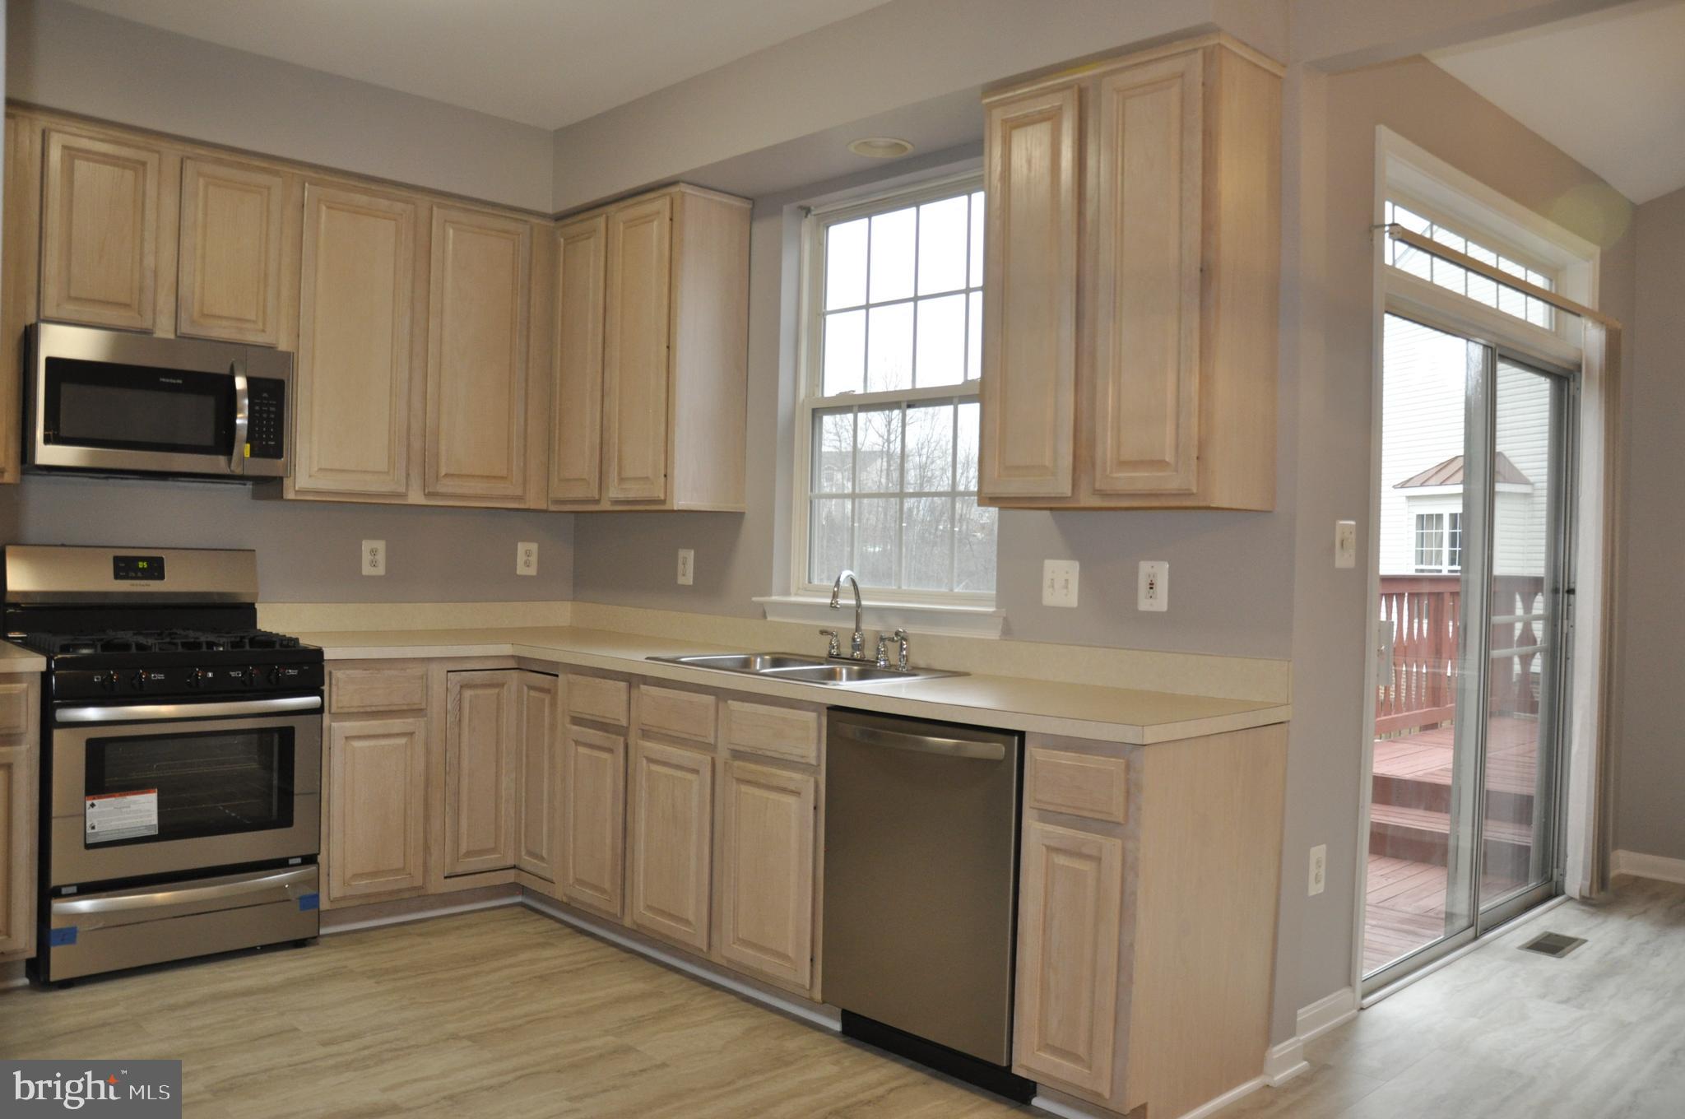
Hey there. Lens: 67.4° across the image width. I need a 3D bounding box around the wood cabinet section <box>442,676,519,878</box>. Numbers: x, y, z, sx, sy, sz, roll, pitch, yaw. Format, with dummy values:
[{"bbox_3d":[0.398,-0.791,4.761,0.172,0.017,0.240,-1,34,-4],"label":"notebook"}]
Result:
[{"bbox_3d":[-1.177,0.694,4.112,0.022,0.669,0.260,2,1,45],"label":"wood cabinet section"}]

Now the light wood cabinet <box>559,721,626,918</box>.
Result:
[{"bbox_3d":[-0.577,0.802,4.102,0.355,0.556,0.557,2,1,44],"label":"light wood cabinet"}]

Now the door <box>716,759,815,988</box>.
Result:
[{"bbox_3d":[-0.201,0.813,3.300,0.358,0.550,0.021,2,1,45],"label":"door"}]

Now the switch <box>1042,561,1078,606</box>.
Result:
[{"bbox_3d":[0.599,0.067,3.450,0.120,0.128,0.013,2,1,44],"label":"switch"}]

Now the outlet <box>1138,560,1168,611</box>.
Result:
[{"bbox_3d":[0.793,0.069,3.217,0.085,0.122,0.009,2,1,45],"label":"outlet"}]

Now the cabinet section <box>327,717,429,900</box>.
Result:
[{"bbox_3d":[-1.435,0.765,3.896,0.020,0.537,0.312,2,1,44],"label":"cabinet section"}]

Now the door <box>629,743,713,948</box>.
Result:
[{"bbox_3d":[-0.482,0.806,3.601,0.347,0.546,0.020,2,0,45],"label":"door"}]

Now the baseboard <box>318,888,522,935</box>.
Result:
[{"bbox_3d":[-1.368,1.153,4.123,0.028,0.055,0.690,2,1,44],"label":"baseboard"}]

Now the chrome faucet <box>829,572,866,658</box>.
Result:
[{"bbox_3d":[0.024,0.167,3.843,0.050,0.275,0.175,2,1,44],"label":"chrome faucet"}]

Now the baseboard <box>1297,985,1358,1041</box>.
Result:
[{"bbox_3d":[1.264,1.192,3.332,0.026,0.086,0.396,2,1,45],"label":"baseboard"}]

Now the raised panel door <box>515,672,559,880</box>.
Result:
[{"bbox_3d":[-0.989,0.701,4.111,0.242,0.668,0.022,2,1,45],"label":"raised panel door"}]

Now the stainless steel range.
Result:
[{"bbox_3d":[-2.005,0.570,3.712,0.680,1.203,0.751,2,1,45],"label":"stainless steel range"}]

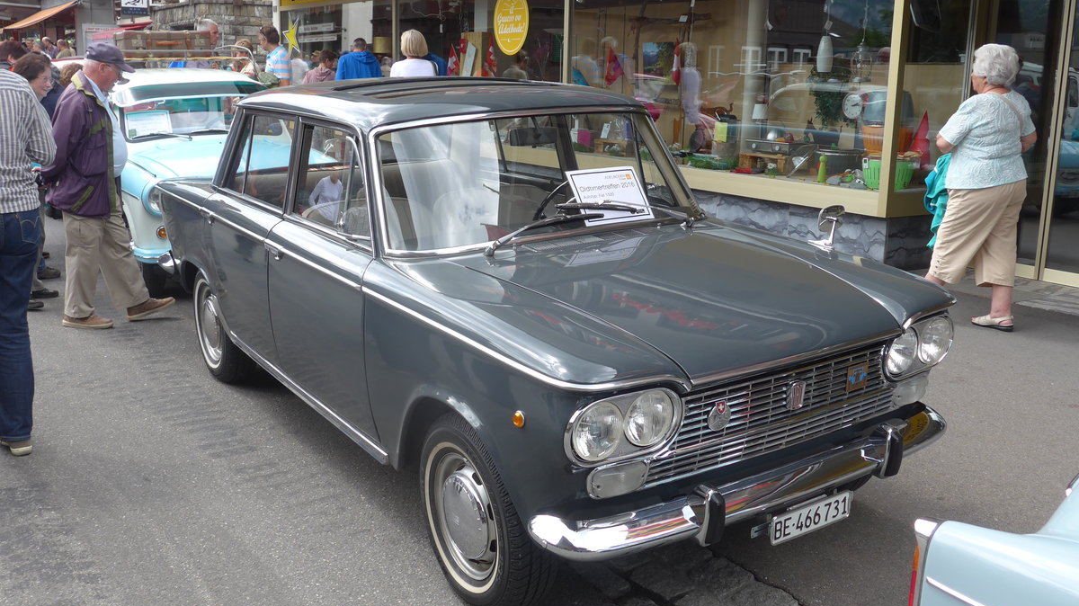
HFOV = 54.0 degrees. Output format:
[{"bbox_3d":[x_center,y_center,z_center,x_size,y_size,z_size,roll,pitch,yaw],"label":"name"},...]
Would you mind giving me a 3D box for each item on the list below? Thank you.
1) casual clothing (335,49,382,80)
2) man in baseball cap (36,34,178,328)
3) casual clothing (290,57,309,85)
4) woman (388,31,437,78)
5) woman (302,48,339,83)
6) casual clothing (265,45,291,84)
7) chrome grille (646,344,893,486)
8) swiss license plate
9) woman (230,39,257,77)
[{"bbox_3d":[-1.985,-2.420,11.683,0.540,0.720,0.320,1,13,3],"label":"casual clothing"},{"bbox_3d":[-2.449,-0.663,6.010,0.730,1.640,0.520,2,13,8],"label":"man in baseball cap"},{"bbox_3d":[-2.746,-2.444,12.081,0.460,0.700,0.280,-1,13,-6],"label":"casual clothing"},{"bbox_3d":[-1.069,-1.515,9.190,0.460,1.650,0.320,2,13,7],"label":"woman"},{"bbox_3d":[-2.380,-1.988,11.682,0.460,1.580,0.320,6,15,23],"label":"woman"},{"bbox_3d":[-2.450,-2.089,10.083,0.300,0.720,0.460,-3,14,-14],"label":"casual clothing"},{"bbox_3d":[0.654,0.263,2.849,0.930,0.240,0.075,-10,17,-32],"label":"chrome grille"},{"bbox_3d":[0.727,0.571,2.822,0.300,0.080,0.012,-10,17,-32],"label":"swiss license plate"},{"bbox_3d":[-3.070,-1.951,11.186,0.340,1.620,0.480,-12,18,-43],"label":"woman"}]

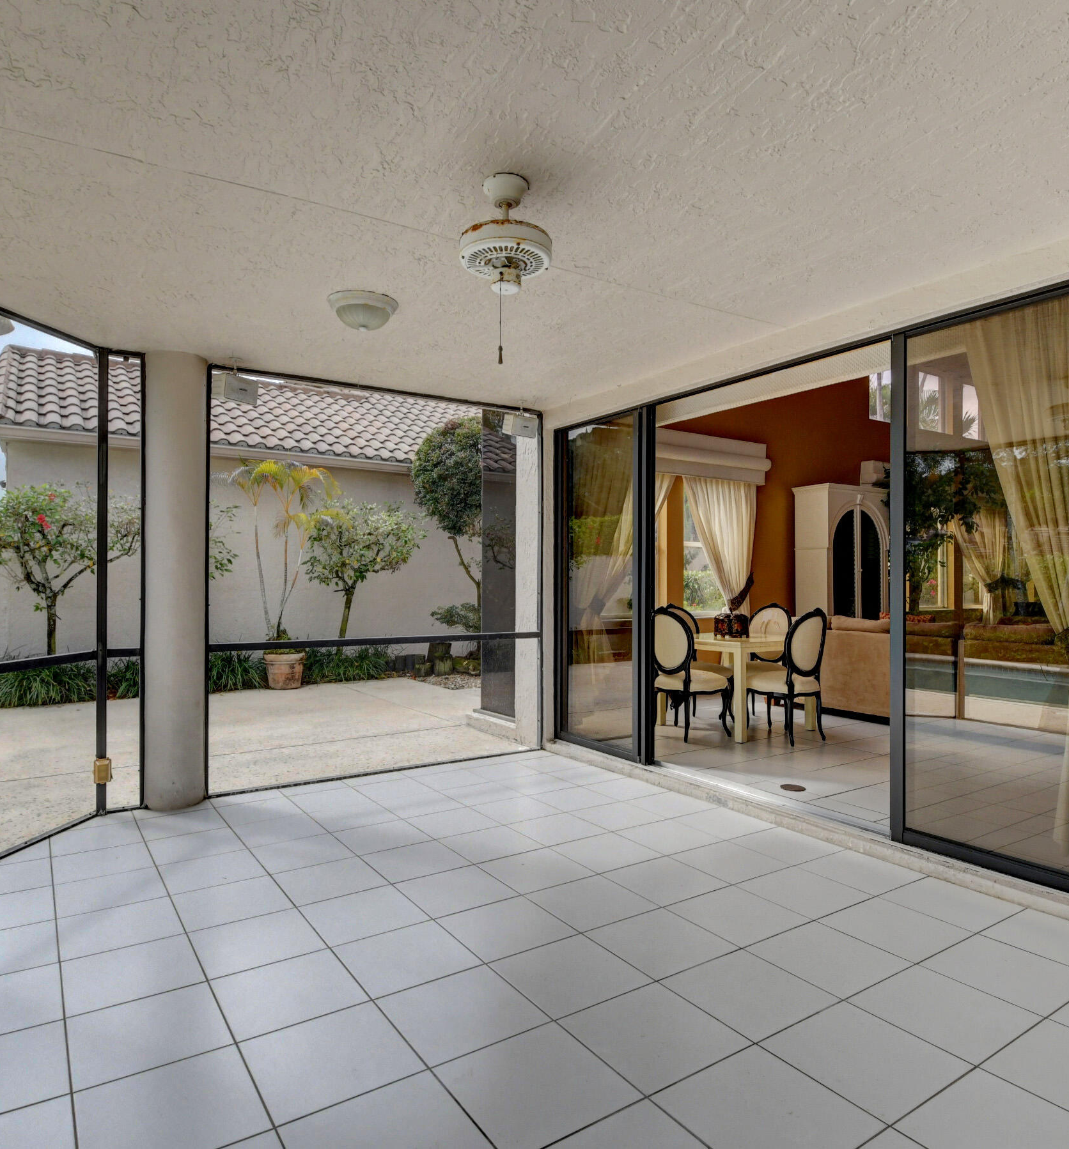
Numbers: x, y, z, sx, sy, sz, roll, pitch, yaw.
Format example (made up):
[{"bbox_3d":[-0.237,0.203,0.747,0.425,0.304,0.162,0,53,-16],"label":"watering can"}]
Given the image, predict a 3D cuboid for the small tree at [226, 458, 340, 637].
[{"bbox_3d":[-3.245,-0.270,9.150,1.470,2.400,1.350,0,0,-36],"label":"small tree"}]

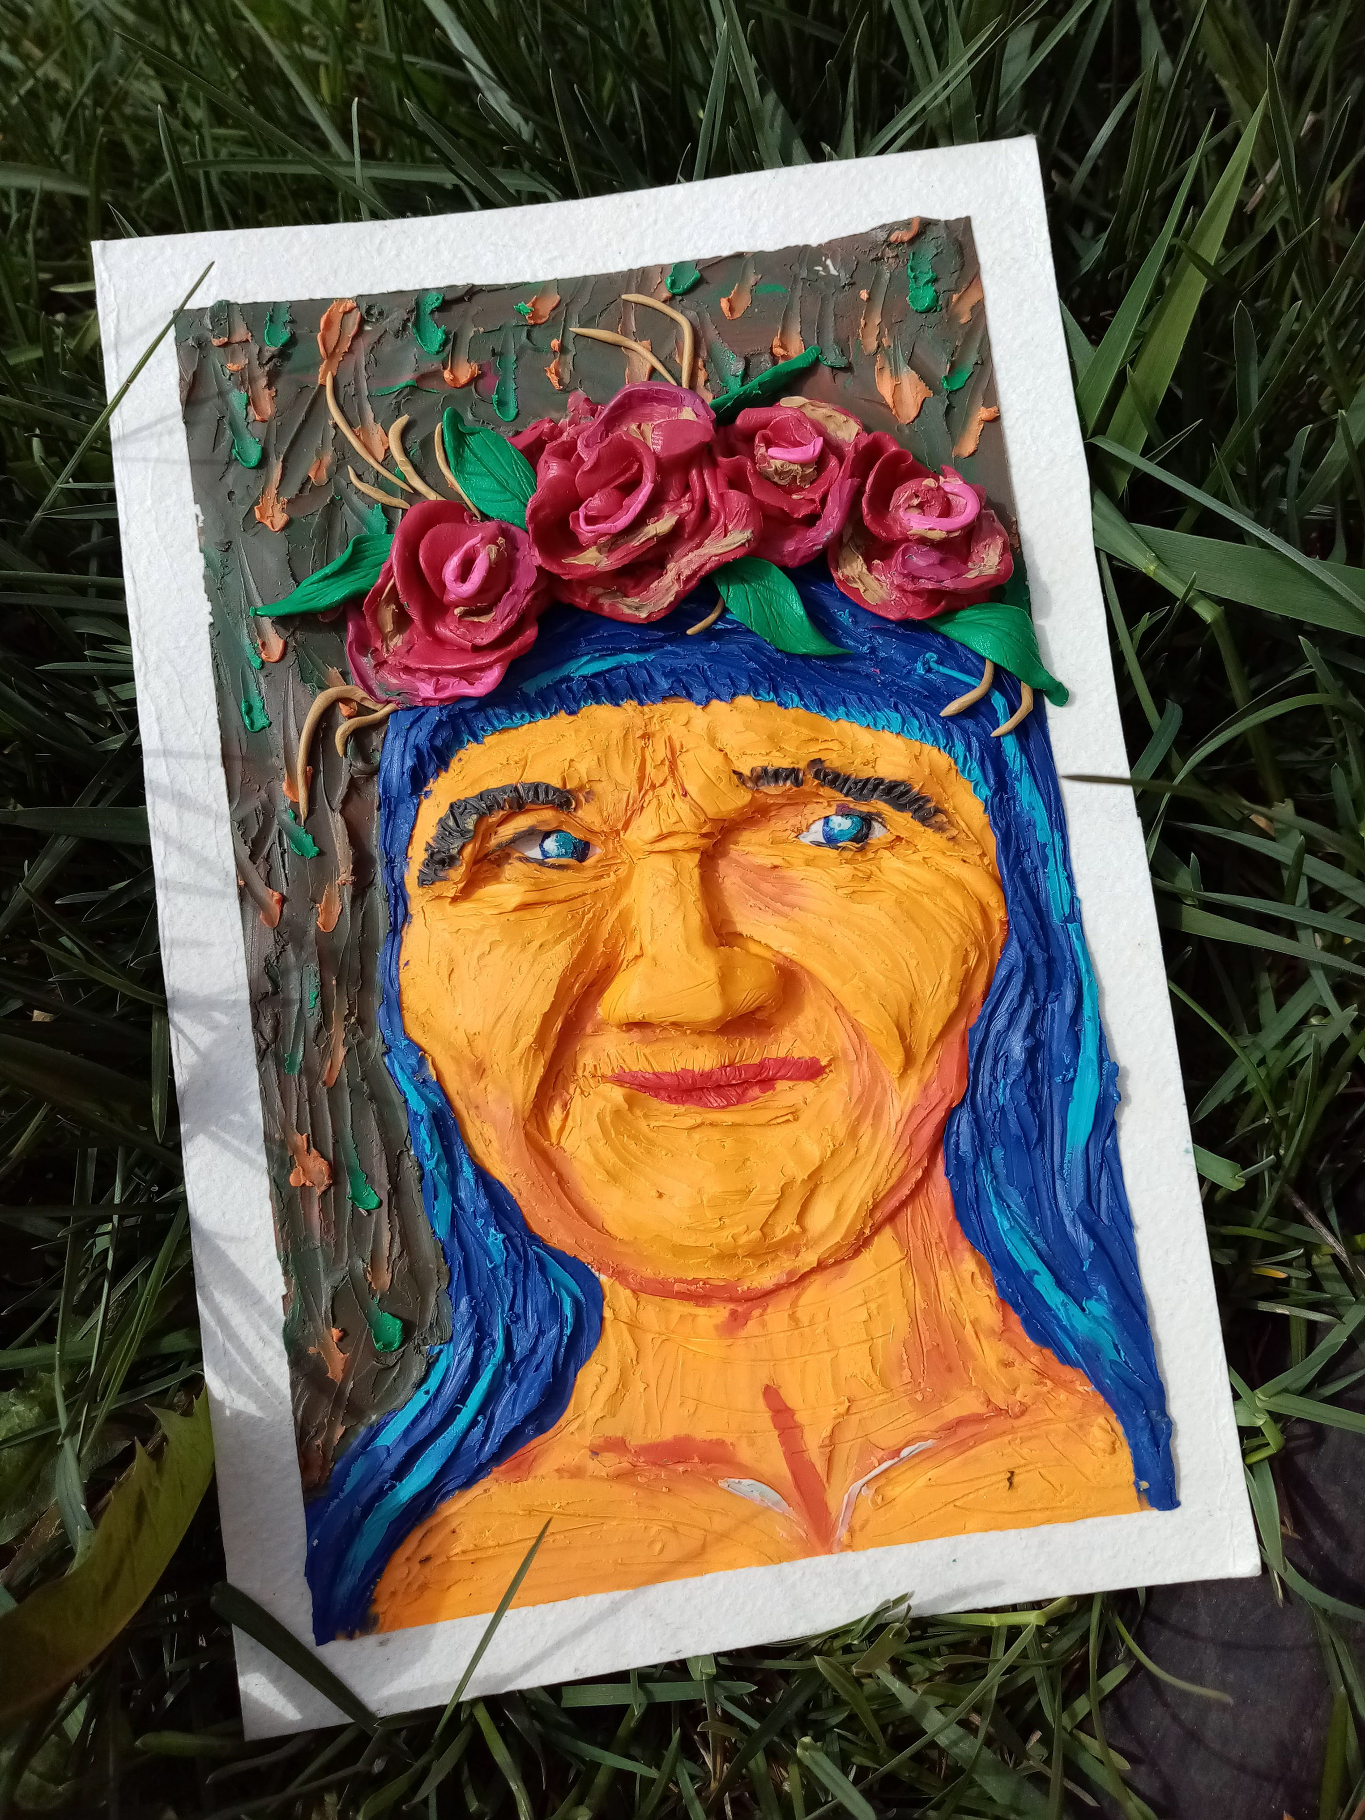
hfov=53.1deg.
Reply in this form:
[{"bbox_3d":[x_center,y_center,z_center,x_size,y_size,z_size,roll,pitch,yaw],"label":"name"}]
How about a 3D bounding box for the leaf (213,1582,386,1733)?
[{"bbox_3d":[-0.054,0.105,0.192,0.004,0.002,0.030,-45,100,-7],"label":"leaf"}]

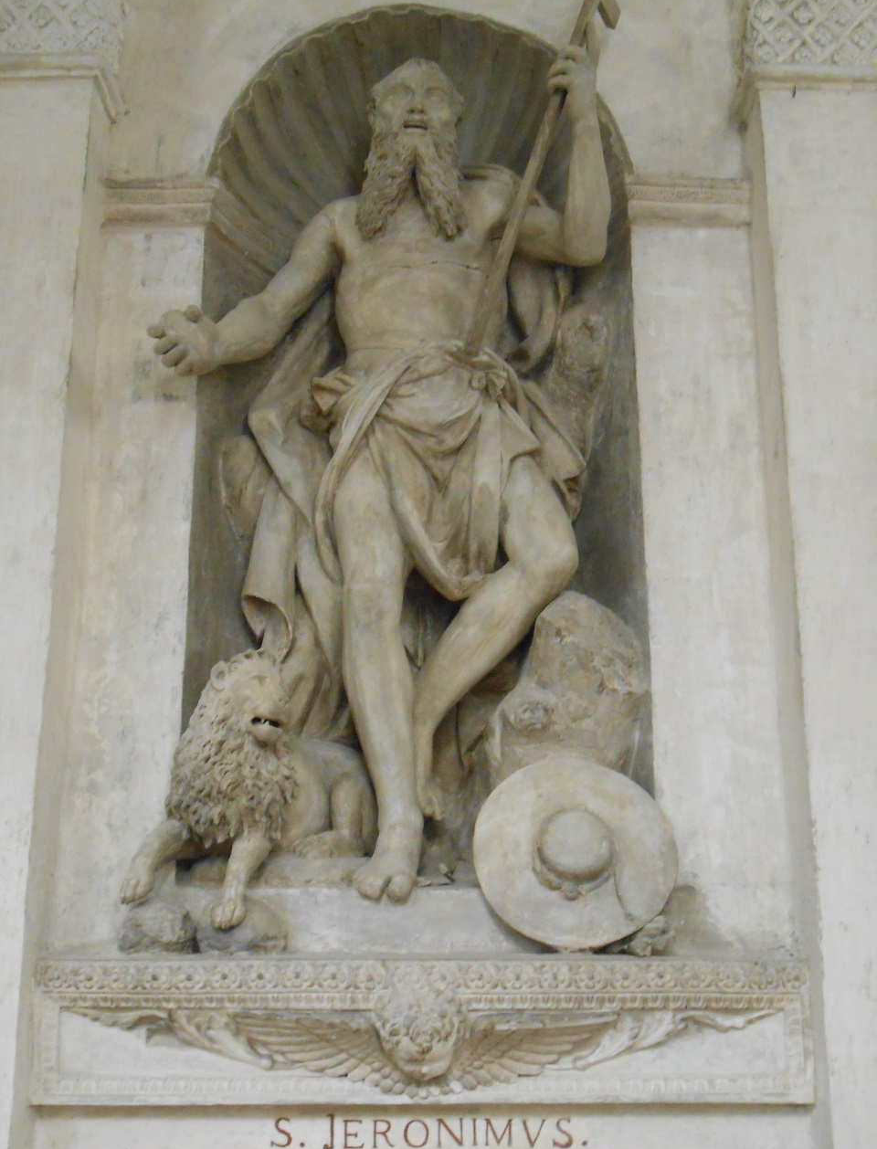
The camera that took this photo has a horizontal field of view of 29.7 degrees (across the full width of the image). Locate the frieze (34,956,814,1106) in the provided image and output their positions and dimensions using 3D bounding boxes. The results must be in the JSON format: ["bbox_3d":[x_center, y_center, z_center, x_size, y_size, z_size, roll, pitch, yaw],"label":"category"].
[{"bbox_3d":[-0.033,0.919,3.330,1.565,0.290,0.120,0,-19,0],"label":"frieze"}]

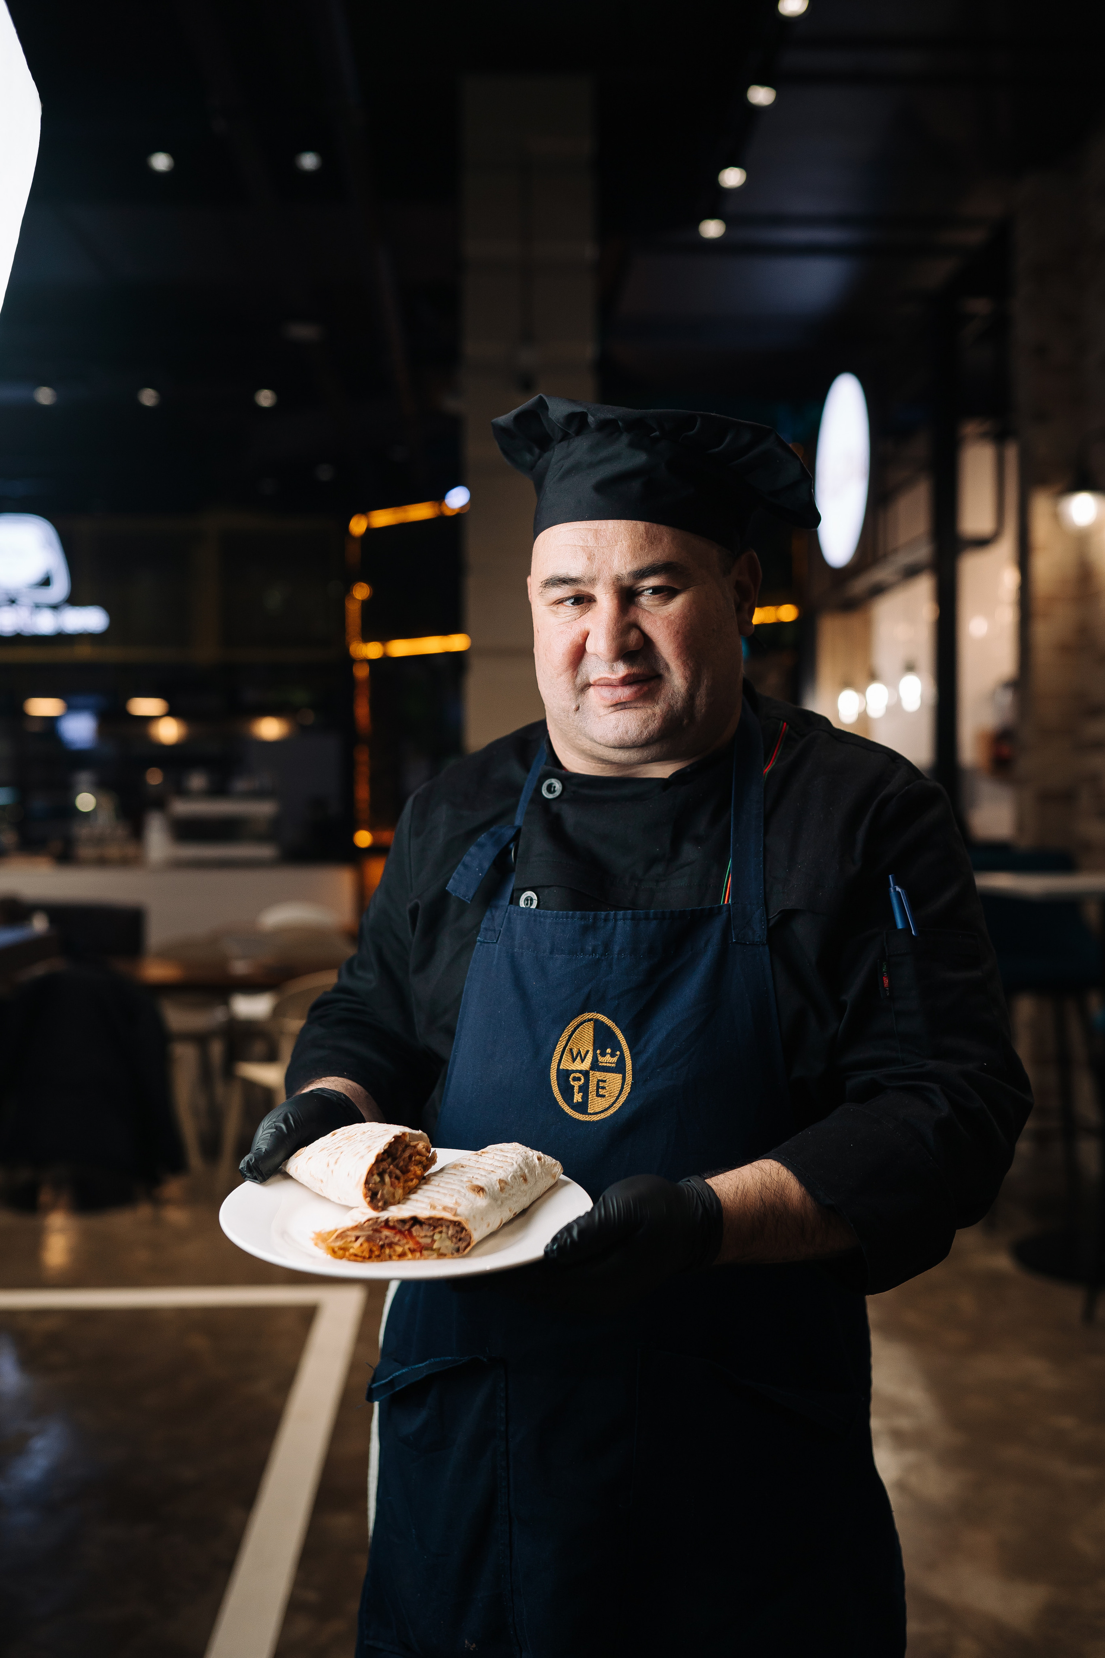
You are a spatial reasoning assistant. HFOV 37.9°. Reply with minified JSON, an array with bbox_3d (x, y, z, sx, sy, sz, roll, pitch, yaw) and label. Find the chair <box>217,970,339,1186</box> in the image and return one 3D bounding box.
[{"bbox_3d":[-0.870,0.920,5.880,0.490,0.830,0.530,-1,1,-29],"label":"chair"}]

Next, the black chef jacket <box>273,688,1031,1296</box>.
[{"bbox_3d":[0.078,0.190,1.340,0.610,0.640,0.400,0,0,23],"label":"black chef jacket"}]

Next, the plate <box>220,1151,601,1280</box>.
[{"bbox_3d":[-0.097,0.264,1.092,0.253,0.025,0.253,1,7,0],"label":"plate"}]

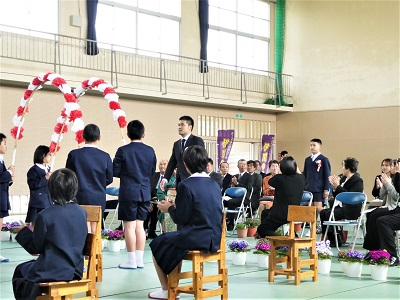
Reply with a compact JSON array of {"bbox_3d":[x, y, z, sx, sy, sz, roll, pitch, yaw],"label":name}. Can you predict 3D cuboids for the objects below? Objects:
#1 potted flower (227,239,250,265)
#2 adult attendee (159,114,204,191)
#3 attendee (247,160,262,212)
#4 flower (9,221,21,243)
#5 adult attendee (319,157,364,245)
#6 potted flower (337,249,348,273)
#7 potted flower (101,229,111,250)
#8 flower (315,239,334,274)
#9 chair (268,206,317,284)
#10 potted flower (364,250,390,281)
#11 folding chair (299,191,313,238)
[{"bbox_3d":[0.429,1.104,7.650,0.250,0.290,0.250,1,-1,0],"label":"potted flower"},{"bbox_3d":[-0.209,0.427,9.121,0.540,1.710,0.420,-1,-2,37],"label":"adult attendee"},{"bbox_3d":[0.824,0.745,11.500,0.680,1.200,0.480,2,-2,-41],"label":"attendee"},{"bbox_3d":[-2.486,1.113,9.600,0.250,0.300,0.250,1,-1,0],"label":"flower"},{"bbox_3d":[1.867,0.694,9.300,0.660,1.220,0.480,1,-1,-3],"label":"adult attendee"},{"bbox_3d":[1.520,1.113,7.153,0.230,0.260,0.230,-1,-2,43],"label":"potted flower"},{"bbox_3d":[-1.242,1.145,8.977,0.200,0.265,0.200,1,-1,0],"label":"potted flower"},{"bbox_3d":[1.275,1.100,7.229,0.190,0.340,0.190,1,-1,0],"label":"flower"},{"bbox_3d":[0.872,0.875,6.569,0.360,0.700,0.380,-1,-2,45],"label":"chair"},{"bbox_3d":[1.698,1.094,6.743,0.250,0.280,0.250,0,-1,0],"label":"potted flower"},{"bbox_3d":[1.225,0.931,9.312,0.450,0.765,0.460,0,-2,41],"label":"folding chair"}]

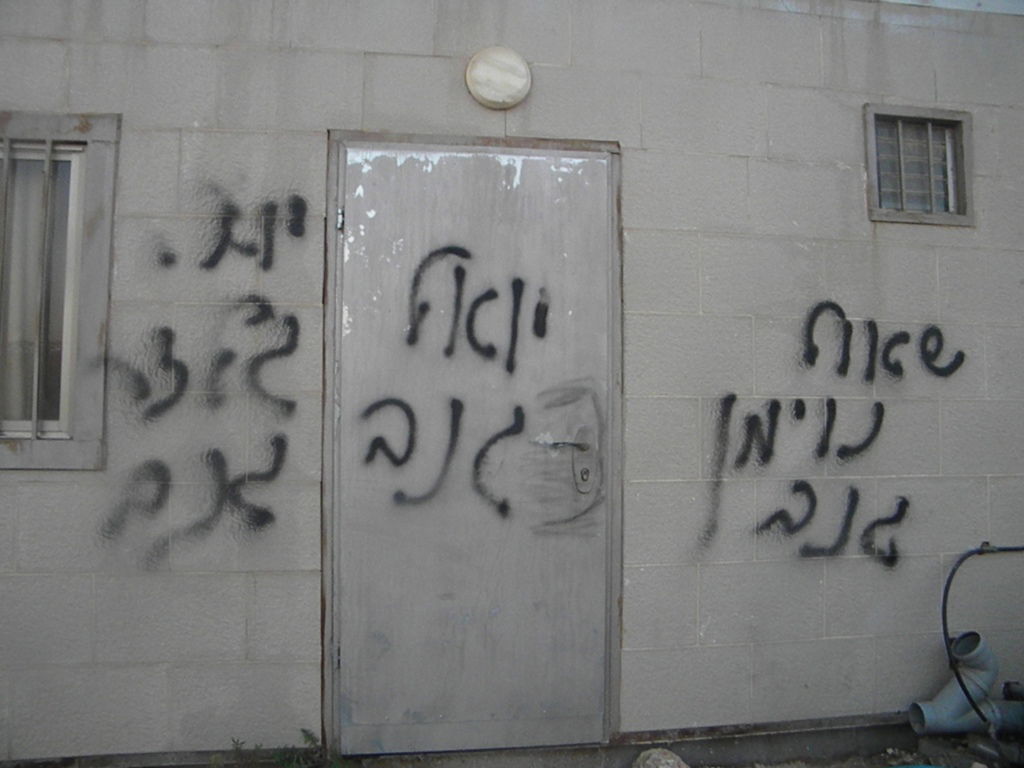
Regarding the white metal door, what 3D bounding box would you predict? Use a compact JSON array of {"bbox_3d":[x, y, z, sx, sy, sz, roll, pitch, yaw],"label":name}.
[{"bbox_3d":[-0.124,0.178,2.856,1.000,2.090,0.090,1,-3,-8],"label":"white metal door"}]

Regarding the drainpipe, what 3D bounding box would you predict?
[{"bbox_3d":[1.548,1.053,2.912,0.320,0.330,0.180,1,-3,-8],"label":"drainpipe"}]

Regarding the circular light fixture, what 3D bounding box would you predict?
[{"bbox_3d":[-0.050,-1.062,2.880,0.228,0.228,0.085,1,-3,-8],"label":"circular light fixture"}]

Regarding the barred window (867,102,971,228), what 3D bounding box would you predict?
[{"bbox_3d":[1.562,-0.832,3.168,0.440,0.450,0.100,1,-3,-8],"label":"barred window"}]

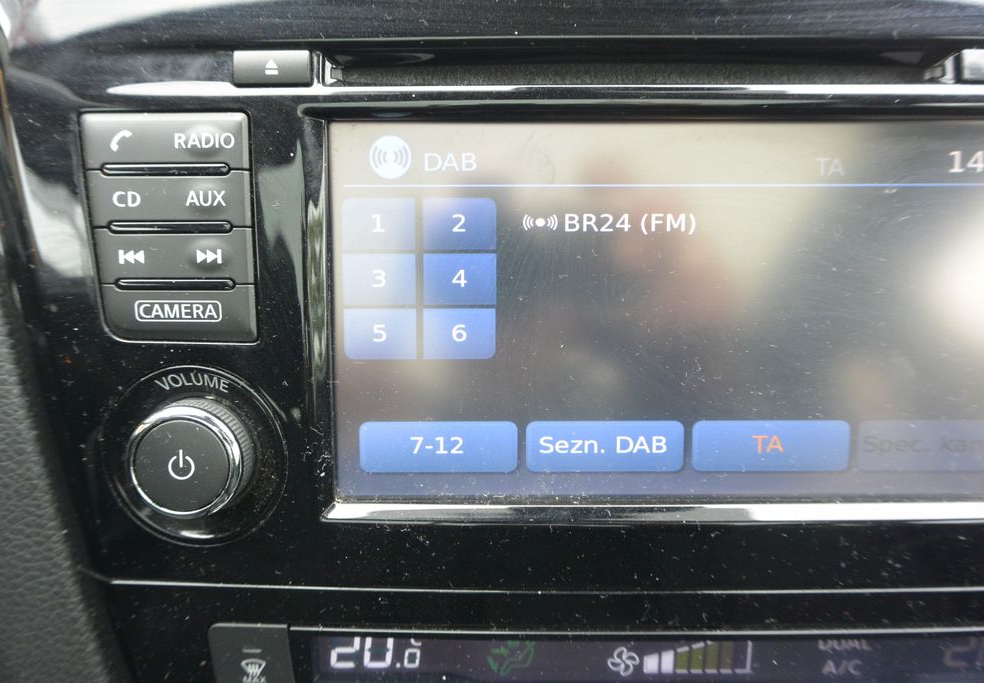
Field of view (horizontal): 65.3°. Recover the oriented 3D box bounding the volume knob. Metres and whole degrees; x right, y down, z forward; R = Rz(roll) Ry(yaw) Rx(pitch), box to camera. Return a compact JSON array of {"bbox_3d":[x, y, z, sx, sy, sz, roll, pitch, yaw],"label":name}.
[{"bbox_3d":[-0.062,0.024,0.160,0.023,0.023,0.009,0,5,0],"label":"volume knob"}]

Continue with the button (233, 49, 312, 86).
[{"bbox_3d":[-0.045,-0.056,0.158,0.016,0.007,0.004,0,5,0],"label":"button"}]

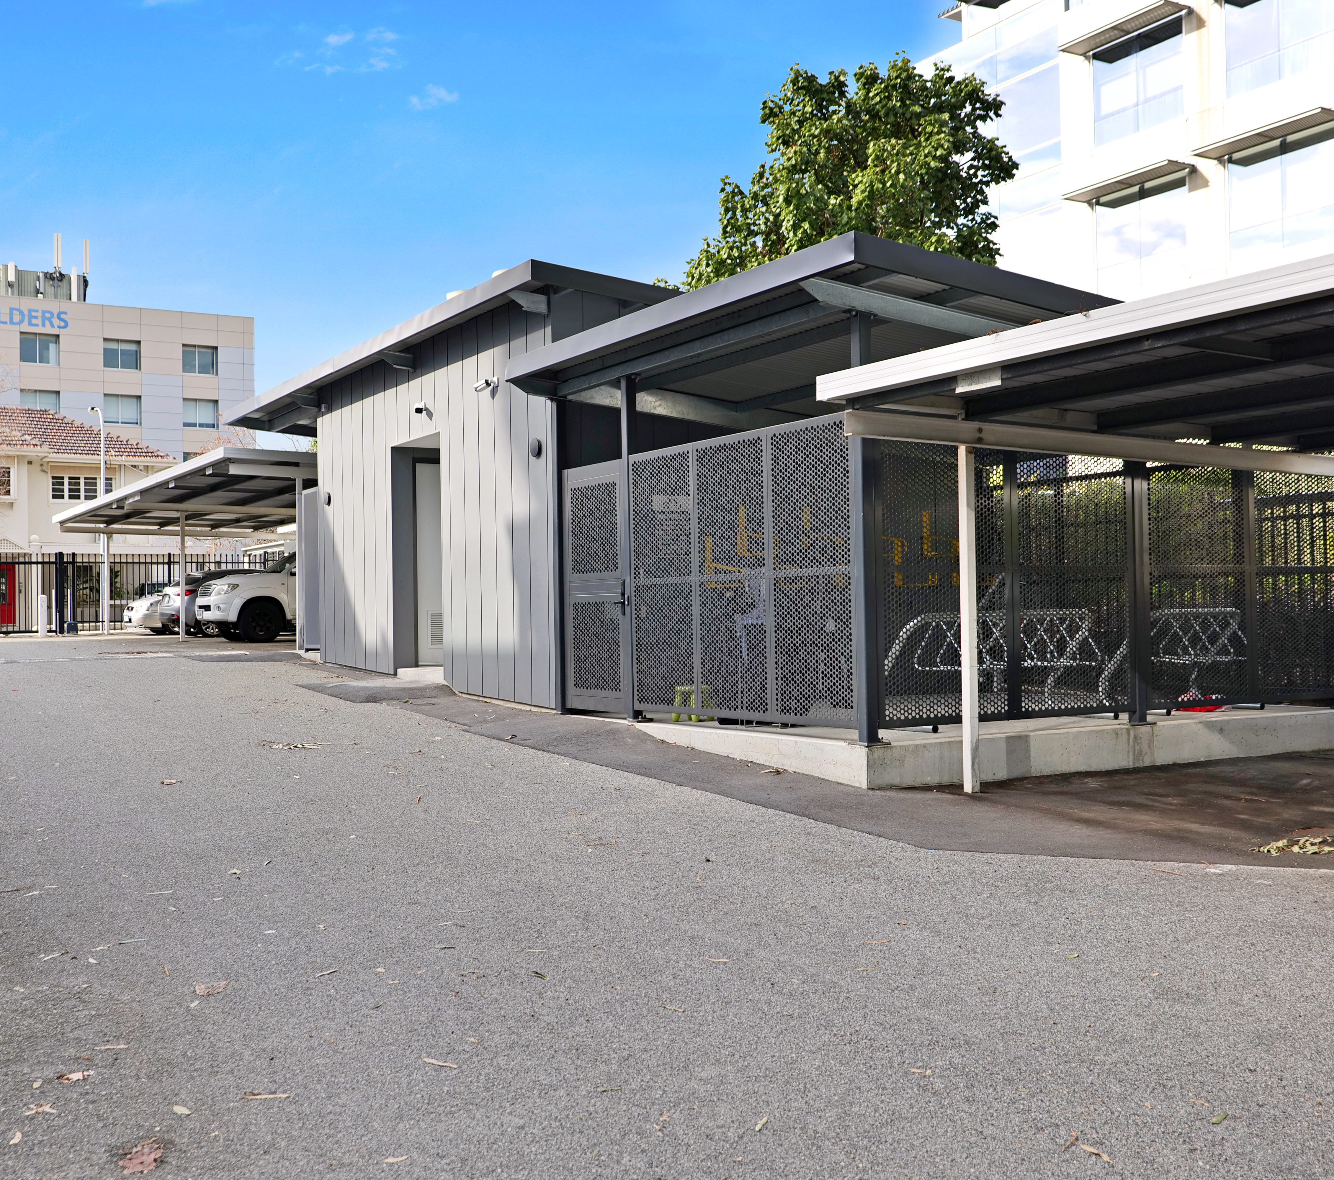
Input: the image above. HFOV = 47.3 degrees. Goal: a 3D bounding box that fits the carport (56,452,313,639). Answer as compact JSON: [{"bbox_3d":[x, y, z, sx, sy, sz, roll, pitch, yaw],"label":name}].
[{"bbox_3d":[-7.705,-0.427,30.110,5.950,2.900,15.900,-1,-1,-30],"label":"carport"}]

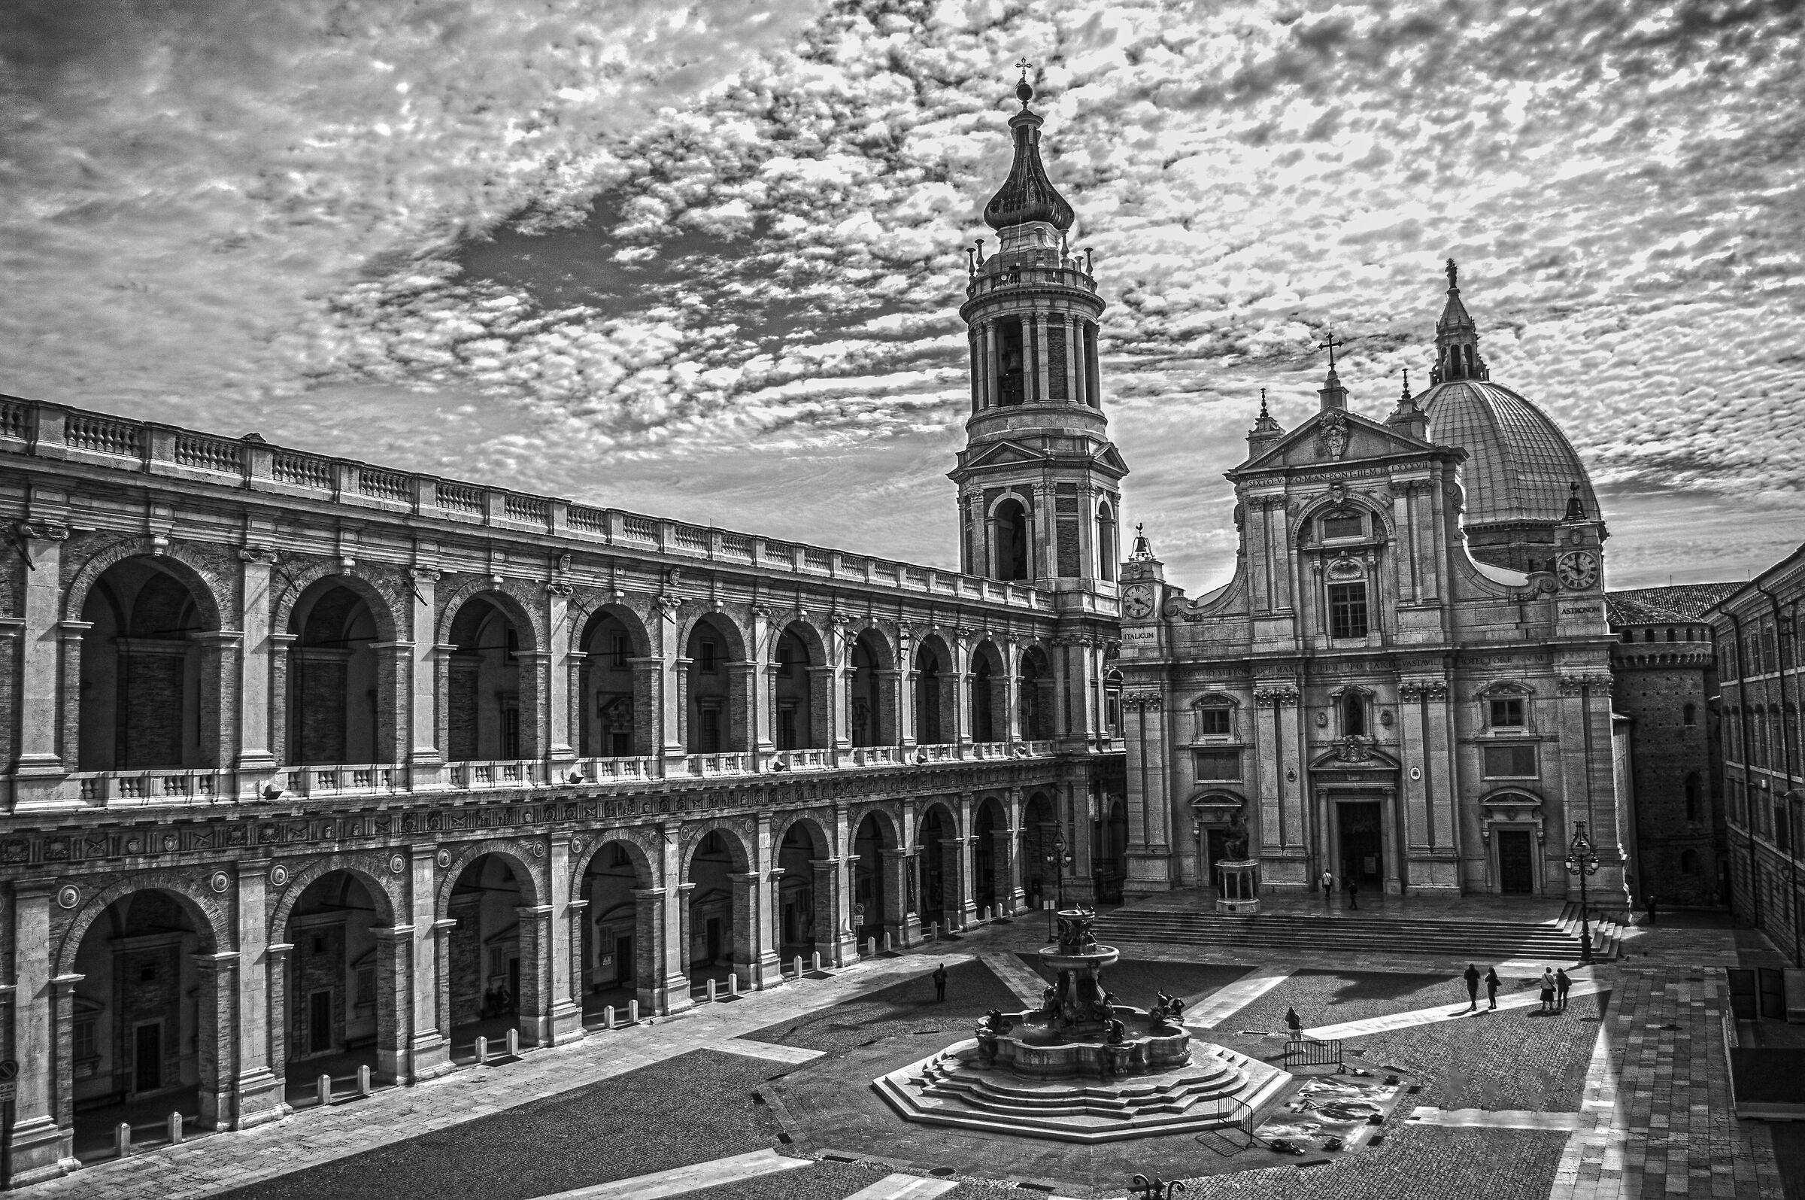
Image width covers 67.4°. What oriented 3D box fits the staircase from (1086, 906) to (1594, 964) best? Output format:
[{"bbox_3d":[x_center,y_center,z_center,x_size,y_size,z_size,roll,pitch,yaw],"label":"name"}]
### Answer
[{"bbox_3d":[22.591,17.659,71.628,27.000,1.250,3.200,-5,-7,30],"label":"staircase"}]

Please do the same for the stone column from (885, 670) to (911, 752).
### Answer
[{"bbox_3d":[-0.332,6.385,79.534,1.000,4.650,1.100,-5,-7,31],"label":"stone column"}]

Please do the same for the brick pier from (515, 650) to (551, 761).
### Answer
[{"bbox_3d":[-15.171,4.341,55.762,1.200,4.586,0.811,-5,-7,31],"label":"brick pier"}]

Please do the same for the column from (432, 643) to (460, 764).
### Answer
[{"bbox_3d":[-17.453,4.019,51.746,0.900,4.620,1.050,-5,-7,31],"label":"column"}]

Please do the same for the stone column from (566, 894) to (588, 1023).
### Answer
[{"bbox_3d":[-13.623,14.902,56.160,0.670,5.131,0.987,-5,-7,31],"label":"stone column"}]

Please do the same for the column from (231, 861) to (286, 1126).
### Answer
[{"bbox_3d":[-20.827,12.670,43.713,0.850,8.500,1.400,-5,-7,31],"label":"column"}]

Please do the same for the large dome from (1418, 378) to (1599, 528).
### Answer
[{"bbox_3d":[56.818,-14.293,135.725,23.500,16.000,23.500,-5,-7,30],"label":"large dome"}]

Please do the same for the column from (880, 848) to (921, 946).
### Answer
[{"bbox_3d":[-0.116,16.705,76.348,1.250,5.138,1.900,-5,-7,30],"label":"column"}]

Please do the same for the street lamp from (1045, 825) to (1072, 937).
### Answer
[{"bbox_3d":[9.122,16.411,78.119,1.600,6.800,0.650,-5,-7,31],"label":"street lamp"}]

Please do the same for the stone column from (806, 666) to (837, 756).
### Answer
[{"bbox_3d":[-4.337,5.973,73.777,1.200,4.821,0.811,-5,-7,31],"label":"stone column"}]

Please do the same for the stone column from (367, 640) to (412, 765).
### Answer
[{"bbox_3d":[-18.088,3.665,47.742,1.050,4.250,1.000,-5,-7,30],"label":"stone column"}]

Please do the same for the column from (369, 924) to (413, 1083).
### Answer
[{"bbox_3d":[-17.701,13.919,46.788,1.050,5.119,1.000,-5,-7,30],"label":"column"}]

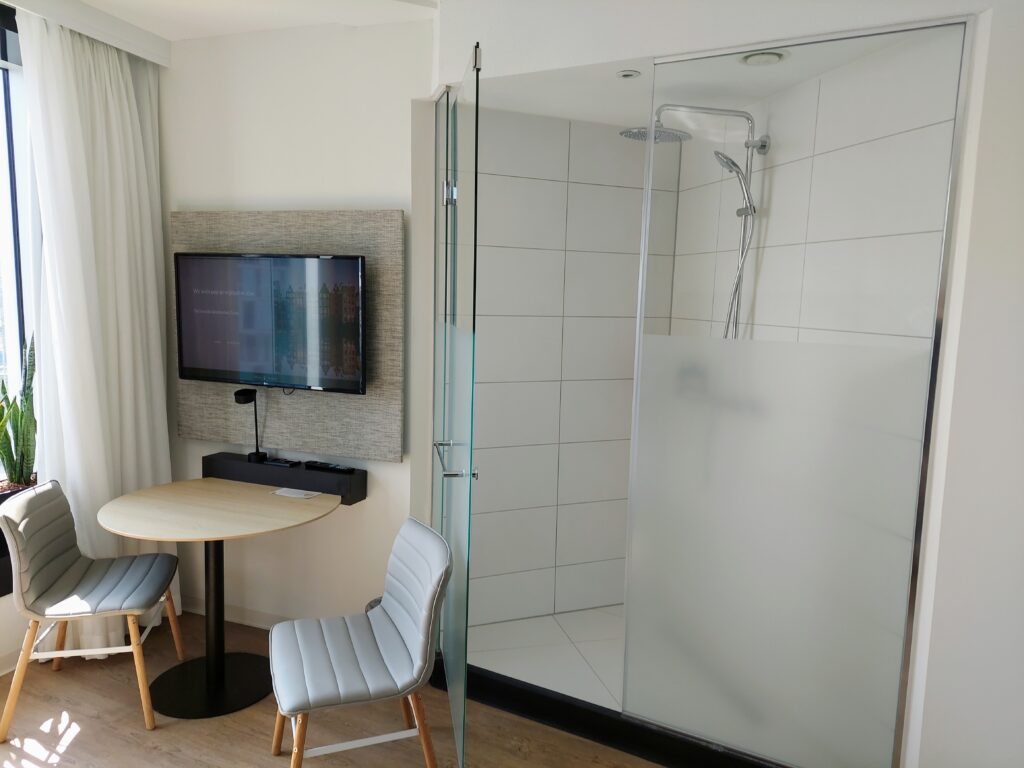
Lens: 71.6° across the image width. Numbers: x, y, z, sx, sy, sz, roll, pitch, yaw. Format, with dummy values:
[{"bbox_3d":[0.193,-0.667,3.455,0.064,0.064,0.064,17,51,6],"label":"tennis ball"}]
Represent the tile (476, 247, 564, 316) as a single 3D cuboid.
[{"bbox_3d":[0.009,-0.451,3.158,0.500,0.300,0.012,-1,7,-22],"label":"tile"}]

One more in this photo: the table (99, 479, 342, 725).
[{"bbox_3d":[-1.136,0.822,2.765,0.870,0.740,0.810,4,7,20],"label":"table"}]

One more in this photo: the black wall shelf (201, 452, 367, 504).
[{"bbox_3d":[-0.994,0.408,3.080,0.760,0.124,0.122,4,7,20],"label":"black wall shelf"}]

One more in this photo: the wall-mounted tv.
[{"bbox_3d":[-1.026,-0.265,3.003,0.945,0.550,0.050,4,7,20],"label":"wall-mounted tv"}]

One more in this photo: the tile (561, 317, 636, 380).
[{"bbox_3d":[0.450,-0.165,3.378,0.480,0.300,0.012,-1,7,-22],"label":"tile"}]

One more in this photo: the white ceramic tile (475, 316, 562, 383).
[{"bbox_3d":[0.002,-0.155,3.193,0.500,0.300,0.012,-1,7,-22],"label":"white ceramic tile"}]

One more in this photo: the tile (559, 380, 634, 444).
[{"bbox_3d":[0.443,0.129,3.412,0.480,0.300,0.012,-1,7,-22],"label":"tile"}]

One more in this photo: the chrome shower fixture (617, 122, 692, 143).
[{"bbox_3d":[0.519,-0.912,2.560,0.262,0.040,0.262,1,7,0],"label":"chrome shower fixture"}]

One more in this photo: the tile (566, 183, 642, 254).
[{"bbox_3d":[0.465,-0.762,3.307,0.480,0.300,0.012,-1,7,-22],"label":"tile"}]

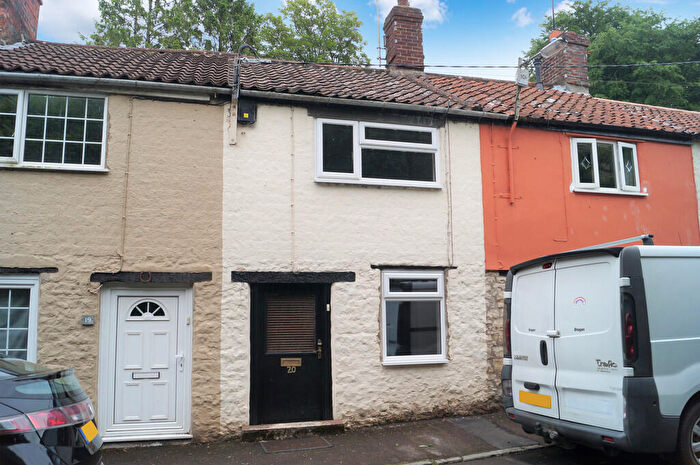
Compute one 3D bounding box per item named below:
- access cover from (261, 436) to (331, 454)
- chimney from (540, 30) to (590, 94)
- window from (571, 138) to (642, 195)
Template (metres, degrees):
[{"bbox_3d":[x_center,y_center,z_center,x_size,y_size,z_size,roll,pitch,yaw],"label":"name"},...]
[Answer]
[{"bbox_3d":[-0.640,2.498,6.144,0.750,0.040,0.460,-1,-5,-11],"label":"access cover"},{"bbox_3d":[4.927,-3.784,12.072,0.670,1.510,0.850,2,-7,-18],"label":"chimney"},{"bbox_3d":[4.108,-1.042,8.351,1.380,0.850,0.150,2,-7,-18],"label":"window"}]

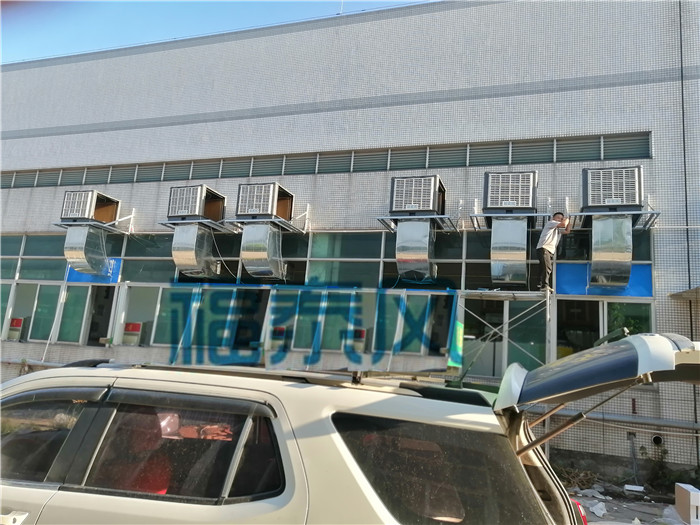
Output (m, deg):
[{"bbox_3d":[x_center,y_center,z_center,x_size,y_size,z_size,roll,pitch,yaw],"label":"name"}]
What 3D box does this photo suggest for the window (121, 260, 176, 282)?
[{"bbox_3d":[-5.368,0.238,13.976,1.784,0.630,0.100,1,-10,18],"label":"window"}]

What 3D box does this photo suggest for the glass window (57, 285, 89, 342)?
[{"bbox_3d":[-8.040,1.503,15.303,0.898,1.652,0.080,1,-10,18],"label":"glass window"}]

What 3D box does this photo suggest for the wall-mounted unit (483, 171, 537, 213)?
[{"bbox_3d":[3.589,-1.384,11.700,1.082,0.912,1.060,1,-11,19],"label":"wall-mounted unit"}]

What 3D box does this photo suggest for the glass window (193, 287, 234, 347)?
[{"bbox_3d":[-3.380,1.384,13.100,1.004,1.446,0.100,1,-10,18],"label":"glass window"}]

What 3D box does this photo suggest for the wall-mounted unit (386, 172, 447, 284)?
[{"bbox_3d":[1.598,-0.748,12.321,1.082,2.223,1.206,1,-11,19],"label":"wall-mounted unit"}]

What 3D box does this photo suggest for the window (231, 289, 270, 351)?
[{"bbox_3d":[-2.438,1.368,12.791,0.925,1.446,0.100,1,-10,18],"label":"window"}]

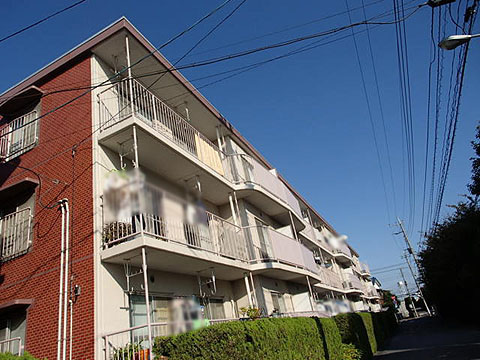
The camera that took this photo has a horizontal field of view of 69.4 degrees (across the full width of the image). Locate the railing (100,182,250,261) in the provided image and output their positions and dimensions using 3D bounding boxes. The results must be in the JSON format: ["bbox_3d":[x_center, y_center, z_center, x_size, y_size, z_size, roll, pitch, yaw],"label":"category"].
[{"bbox_3d":[-1.277,1.402,8.774,1.010,1.080,4.870,-21,-26,18],"label":"railing"}]

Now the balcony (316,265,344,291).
[{"bbox_3d":[5.563,5.994,21.517,0.140,1.050,9.940,-21,-26,18],"label":"balcony"}]

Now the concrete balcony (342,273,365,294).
[{"bbox_3d":[9.497,8.736,28.801,0.900,1.360,7.330,-21,-26,18],"label":"concrete balcony"}]

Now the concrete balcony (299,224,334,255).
[{"bbox_3d":[4.570,3.854,22.545,1.010,1.320,10.140,-21,-26,18],"label":"concrete balcony"}]

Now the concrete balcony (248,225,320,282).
[{"bbox_3d":[1.919,3.143,13.623,0.900,1.400,7.410,-21,-26,18],"label":"concrete balcony"}]

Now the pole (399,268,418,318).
[{"bbox_3d":[26.908,17.910,55.283,0.400,7.480,0.400,-21,-26,18],"label":"pole"}]

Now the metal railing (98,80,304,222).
[{"bbox_3d":[0.051,0.112,12.851,1.660,1.110,12.120,-21,-26,18],"label":"metal railing"}]

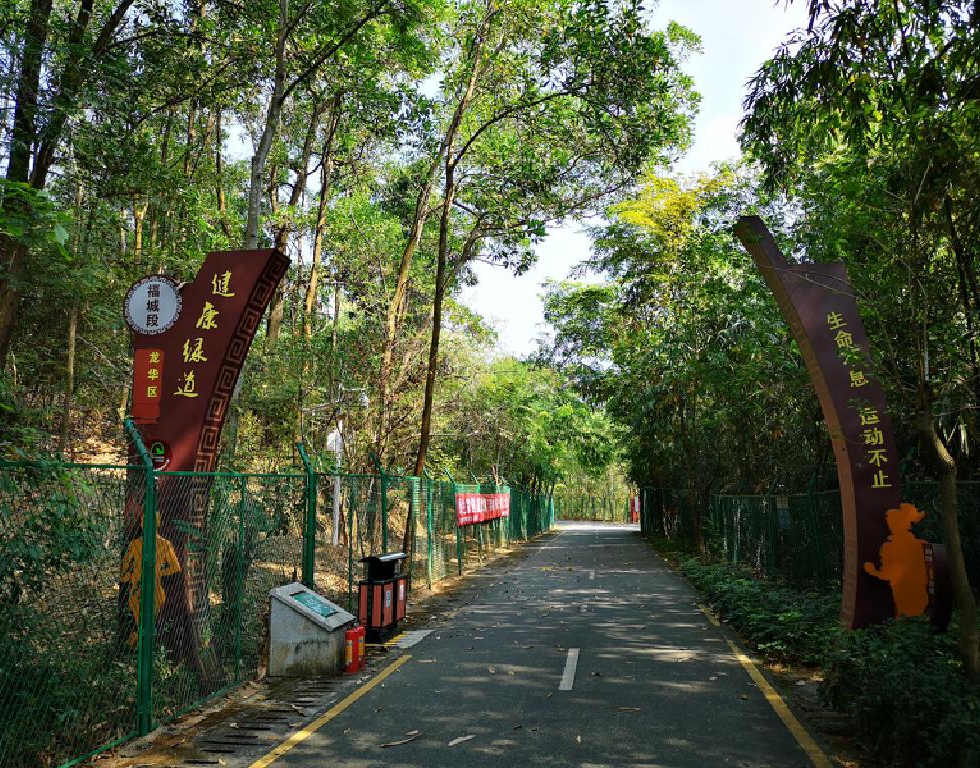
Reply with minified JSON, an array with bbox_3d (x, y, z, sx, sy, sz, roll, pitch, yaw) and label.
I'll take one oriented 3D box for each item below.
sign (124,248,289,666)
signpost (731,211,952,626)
[{"bbox_3d":[-3.008,0.709,8.409,1.682,4.248,0.460,-1,-8,6],"label":"sign"},{"bbox_3d":[4.192,0.448,9.666,2.074,5.003,0.470,-1,-8,5],"label":"signpost"}]

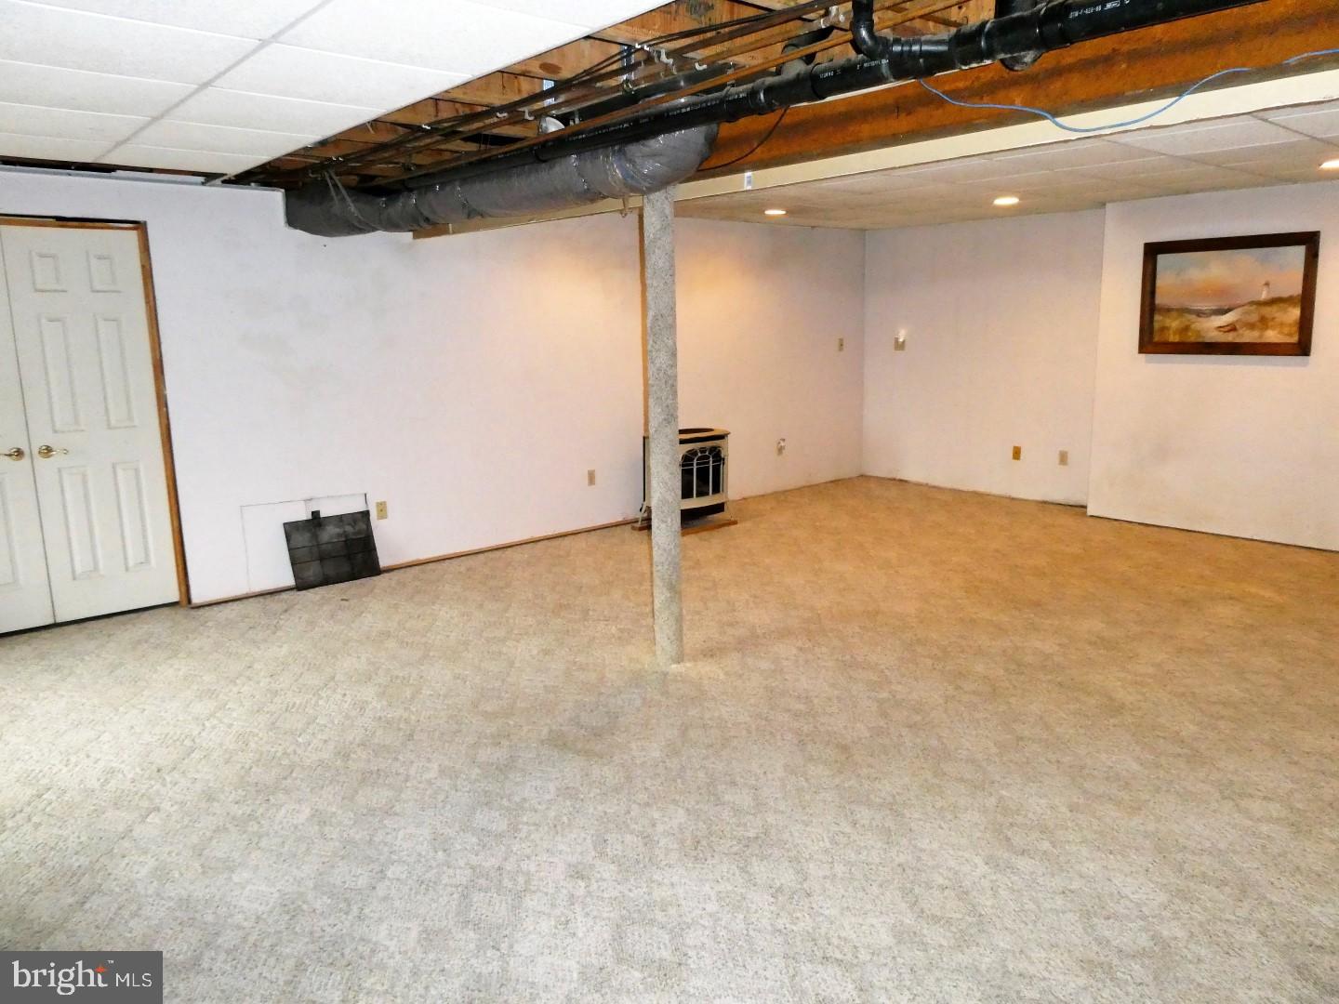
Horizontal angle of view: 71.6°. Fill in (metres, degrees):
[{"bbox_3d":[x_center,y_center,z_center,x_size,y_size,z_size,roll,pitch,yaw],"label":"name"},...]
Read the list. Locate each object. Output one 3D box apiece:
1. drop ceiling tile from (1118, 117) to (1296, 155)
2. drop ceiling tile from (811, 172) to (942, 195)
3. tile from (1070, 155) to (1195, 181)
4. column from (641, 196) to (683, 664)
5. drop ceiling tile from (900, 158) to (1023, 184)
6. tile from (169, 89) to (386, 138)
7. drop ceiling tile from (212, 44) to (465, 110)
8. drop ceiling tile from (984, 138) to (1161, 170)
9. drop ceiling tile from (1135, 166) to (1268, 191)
[{"bbox_3d":[2.427,-1.620,4.126,0.605,0.020,0.605,-11,15,-39],"label":"drop ceiling tile"},{"bbox_3d":[1.262,-1.873,5.462,0.605,0.020,0.605,-11,15,-39],"label":"drop ceiling tile"},{"bbox_3d":[2.509,-1.793,4.965,0.605,0.020,0.605,-11,15,-39],"label":"tile"},{"bbox_3d":[-0.021,-0.295,4.115,0.122,2.130,0.122,-11,15,-39],"label":"column"},{"bbox_3d":[1.650,-1.788,5.017,0.605,0.020,0.605,-11,15,-39],"label":"drop ceiling tile"},{"bbox_3d":[-1.407,-1.383,3.296,0.605,0.020,0.605,-11,15,-39],"label":"tile"},{"bbox_3d":[-1.012,-1.298,2.843,0.605,0.020,0.605,-11,15,-39],"label":"drop ceiling tile"},{"bbox_3d":[2.039,-1.704,4.571,0.605,0.020,0.605,-11,15,-39],"label":"drop ceiling tile"},{"bbox_3d":[2.979,-1.882,5.358,0.605,0.020,0.605,-11,15,-39],"label":"drop ceiling tile"}]

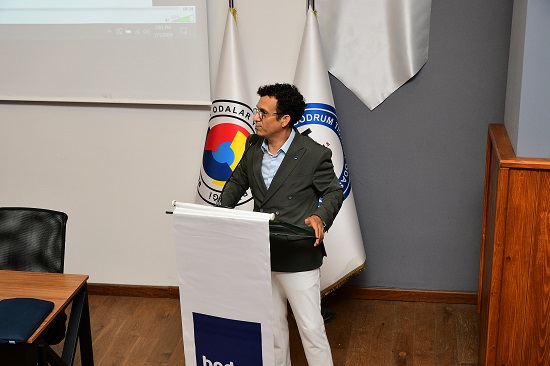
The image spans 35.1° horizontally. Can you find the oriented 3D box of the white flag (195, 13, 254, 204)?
[{"bbox_3d":[-0.275,-0.156,5.379,0.500,1.819,0.380,2,18,10],"label":"white flag"}]

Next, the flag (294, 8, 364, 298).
[{"bbox_3d":[0.275,-0.140,5.387,0.540,1.855,0.380,0,17,2],"label":"flag"}]

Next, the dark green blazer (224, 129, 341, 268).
[{"bbox_3d":[0.033,0.095,4.401,0.570,0.740,0.400,10,20,30],"label":"dark green blazer"}]

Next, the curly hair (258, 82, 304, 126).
[{"bbox_3d":[0.027,-0.388,4.301,0.240,0.215,0.195,-5,17,-26],"label":"curly hair"}]

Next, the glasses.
[{"bbox_3d":[-0.015,-0.343,4.314,0.145,0.047,0.140,-4,17,-24],"label":"glasses"}]

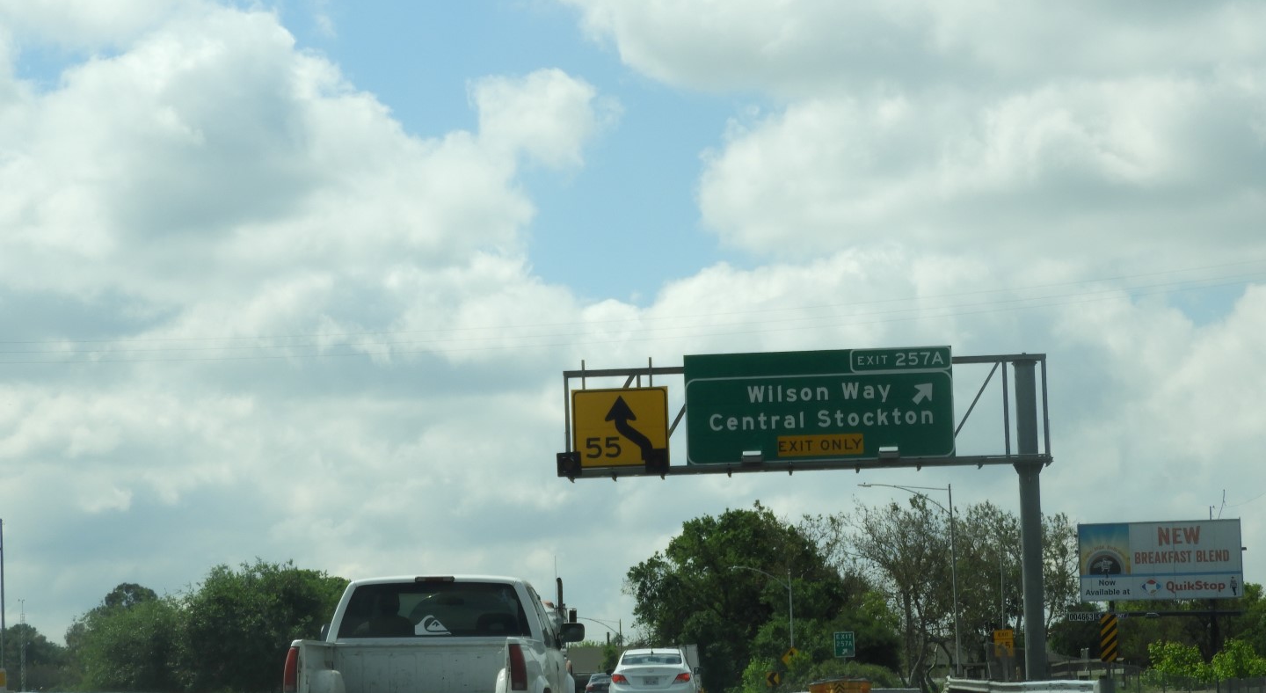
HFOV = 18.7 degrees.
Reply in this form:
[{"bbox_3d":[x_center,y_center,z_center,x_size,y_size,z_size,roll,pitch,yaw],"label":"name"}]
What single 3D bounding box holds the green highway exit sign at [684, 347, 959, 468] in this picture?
[{"bbox_3d":[4.656,1.488,95.500,6.650,2.740,0.150,-2,-5,3],"label":"green highway exit sign"}]

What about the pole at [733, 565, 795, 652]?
[{"bbox_3d":[9.483,20.734,280.000,4.400,9.800,0.350,-2,-5,0],"label":"pole"}]

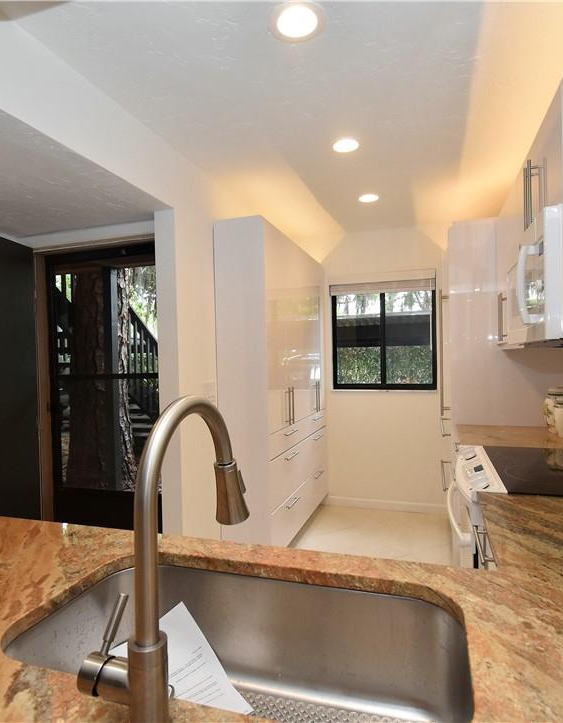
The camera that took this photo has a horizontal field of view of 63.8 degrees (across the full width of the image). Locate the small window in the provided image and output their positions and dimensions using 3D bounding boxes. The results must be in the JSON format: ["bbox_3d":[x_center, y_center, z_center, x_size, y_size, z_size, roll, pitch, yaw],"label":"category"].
[{"bbox_3d":[0.891,-0.222,3.977,0.900,0.950,0.090,-1,1,18],"label":"small window"}]

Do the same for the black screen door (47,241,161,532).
[{"bbox_3d":[-1.015,0.342,2.676,0.890,2.030,0.050,-1,1,18],"label":"black screen door"}]

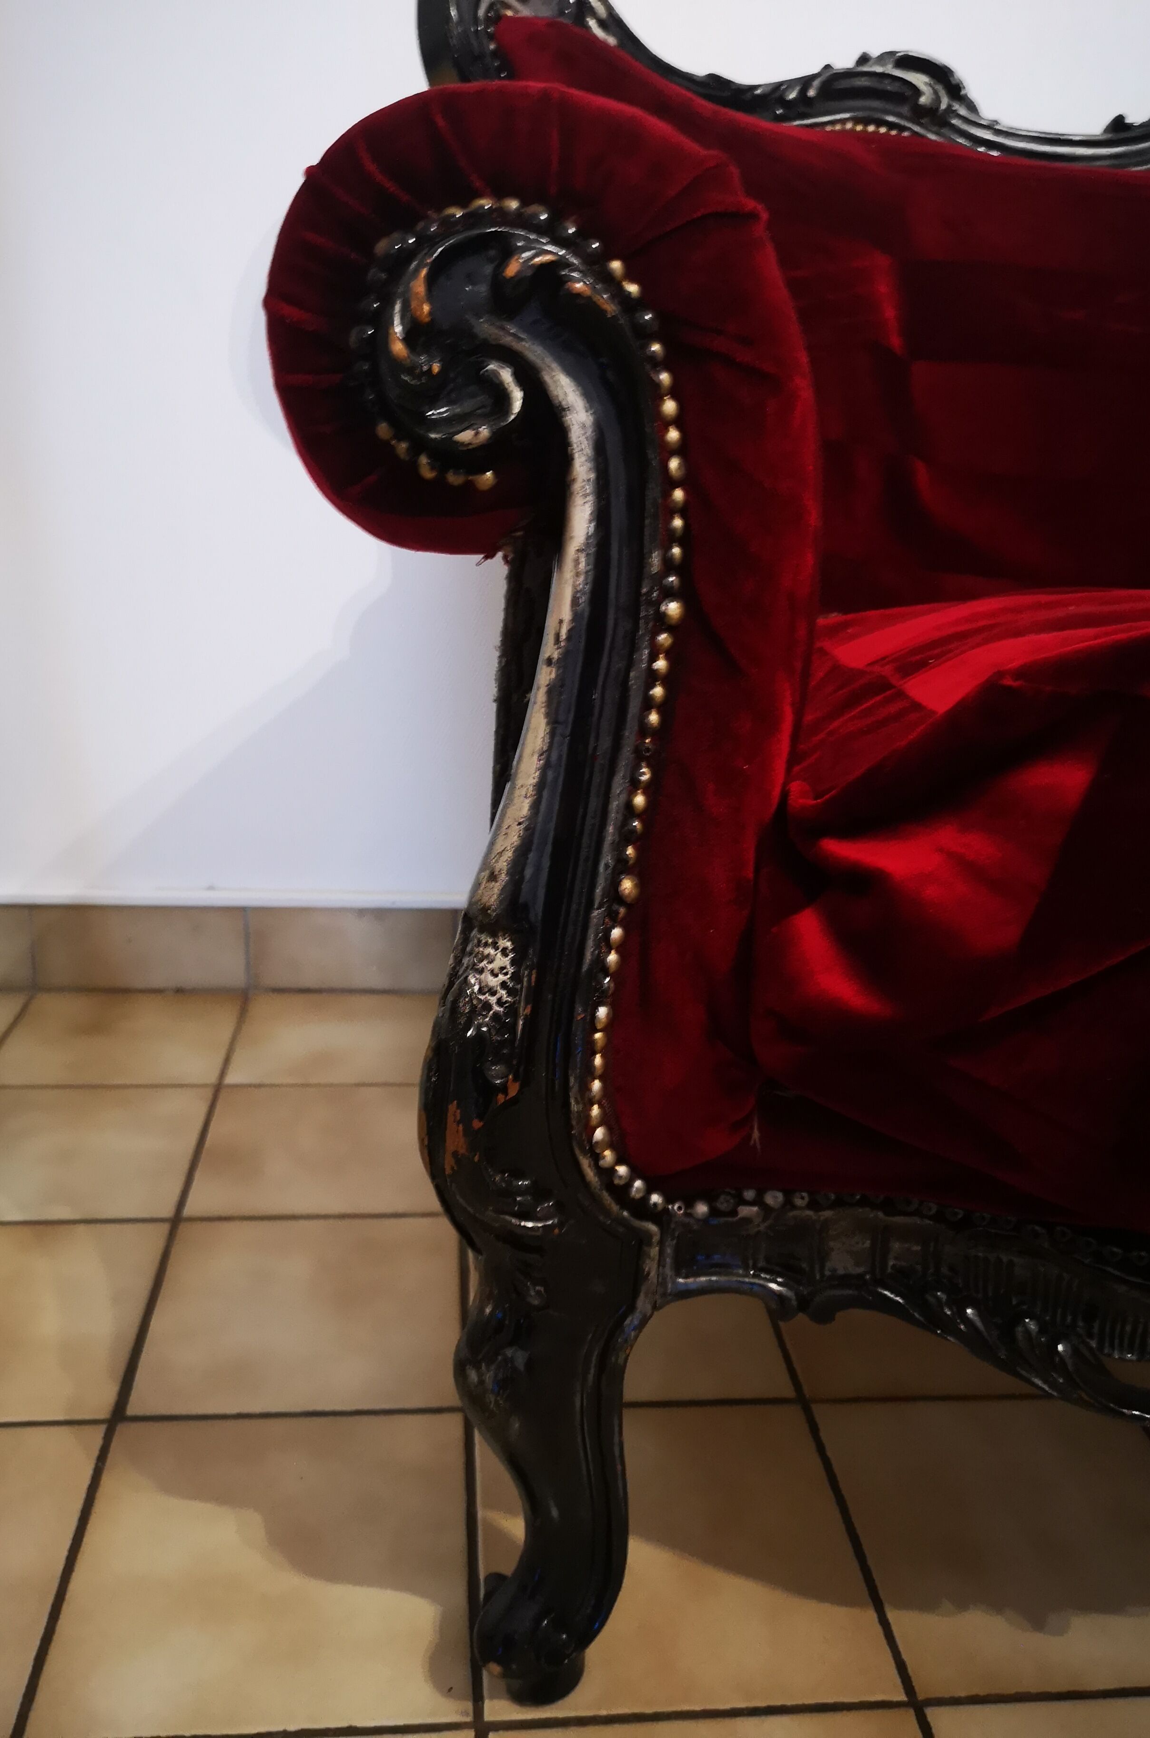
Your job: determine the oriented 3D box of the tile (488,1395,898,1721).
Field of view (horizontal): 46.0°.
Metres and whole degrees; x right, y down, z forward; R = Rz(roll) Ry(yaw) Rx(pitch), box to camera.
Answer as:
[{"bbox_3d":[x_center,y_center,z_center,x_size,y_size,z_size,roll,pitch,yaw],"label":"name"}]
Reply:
[{"bbox_3d":[0.048,0.361,0.722,0.199,0.010,0.199,1,19,-6],"label":"tile"}]

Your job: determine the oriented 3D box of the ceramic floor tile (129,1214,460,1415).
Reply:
[{"bbox_3d":[-0.174,0.292,0.892,0.199,0.010,0.199,1,19,-6],"label":"ceramic floor tile"}]

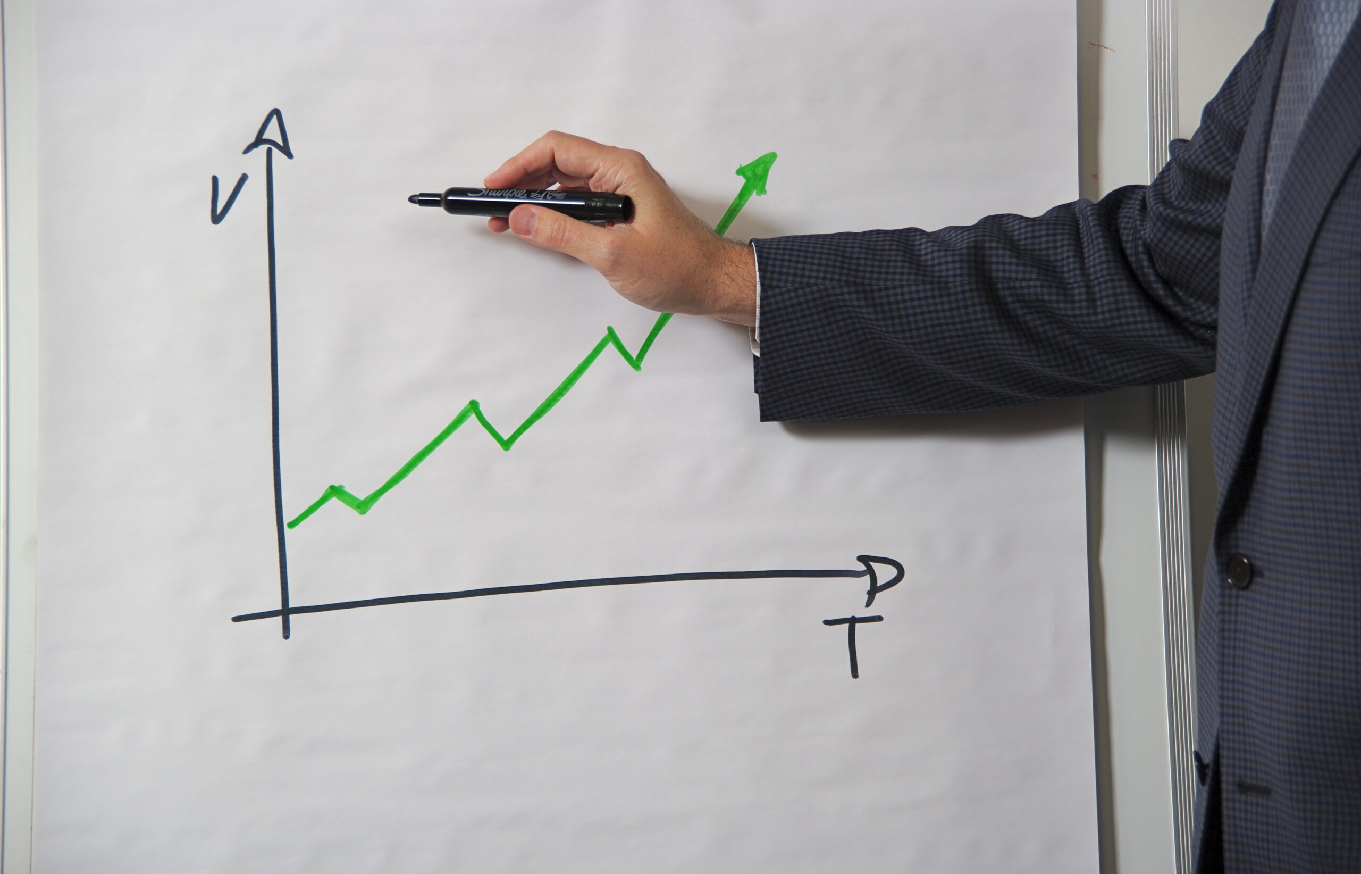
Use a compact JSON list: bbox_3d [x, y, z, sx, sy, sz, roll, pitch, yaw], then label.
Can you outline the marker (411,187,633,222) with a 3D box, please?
[{"bbox_3d":[-0.097,-0.140,3.740,0.138,0.018,0.018,3,1,17],"label":"marker"}]

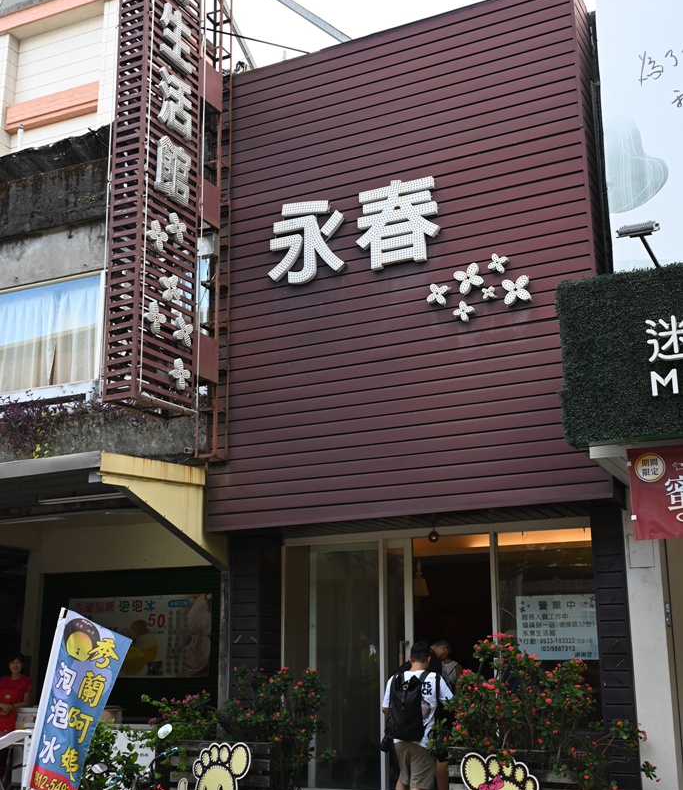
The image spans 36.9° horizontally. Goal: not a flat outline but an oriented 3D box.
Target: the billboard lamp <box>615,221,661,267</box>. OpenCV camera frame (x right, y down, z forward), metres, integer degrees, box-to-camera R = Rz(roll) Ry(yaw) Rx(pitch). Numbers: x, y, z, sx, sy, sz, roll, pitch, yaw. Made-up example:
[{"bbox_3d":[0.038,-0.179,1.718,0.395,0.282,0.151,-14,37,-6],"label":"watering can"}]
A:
[{"bbox_3d":[2.460,-1.268,8.512,0.340,0.220,0.500,-8,-18,25],"label":"billboard lamp"}]

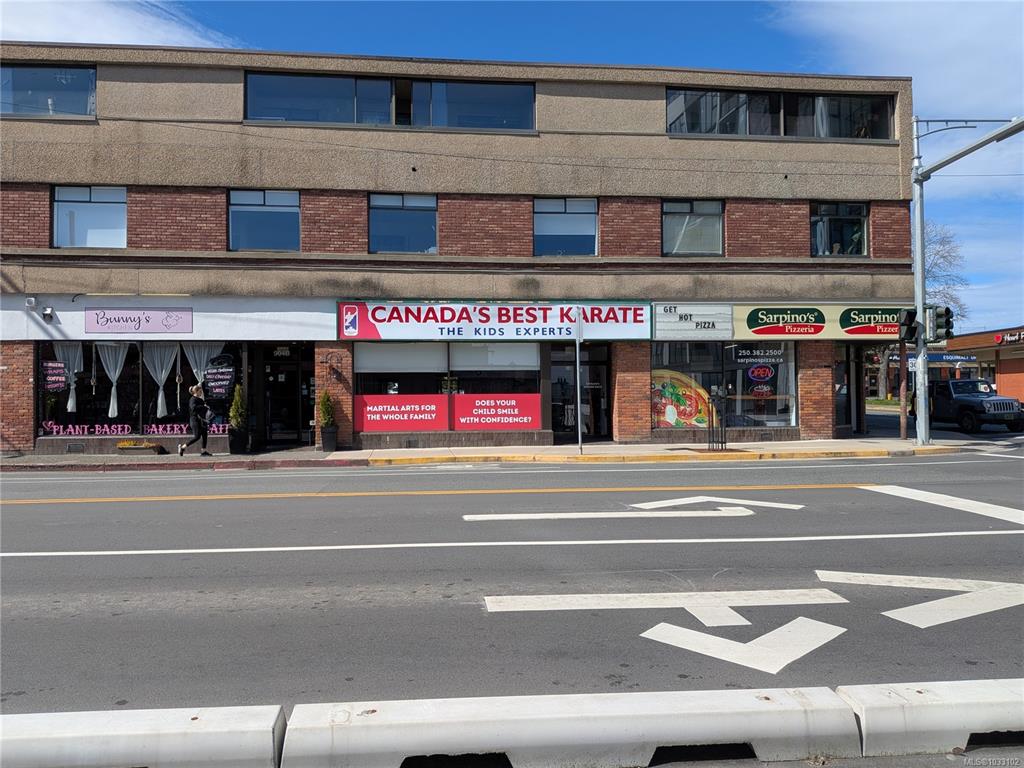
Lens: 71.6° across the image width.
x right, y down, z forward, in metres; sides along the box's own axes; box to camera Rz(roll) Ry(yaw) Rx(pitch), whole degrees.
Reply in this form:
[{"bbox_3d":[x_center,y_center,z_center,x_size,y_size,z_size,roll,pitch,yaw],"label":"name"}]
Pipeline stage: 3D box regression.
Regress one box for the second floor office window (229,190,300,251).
[{"bbox_3d":[-5.949,-3.923,17.063,1.690,1.455,0.150,0,0,-6],"label":"second floor office window"}]

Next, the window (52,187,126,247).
[{"bbox_3d":[-9.898,-3.902,16.640,1.662,1.454,0.150,0,0,-6],"label":"window"}]

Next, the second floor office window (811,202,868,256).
[{"bbox_3d":[8.593,-4.046,18.621,1.610,1.430,0.150,0,0,-6],"label":"second floor office window"}]

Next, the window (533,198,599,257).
[{"bbox_3d":[1.374,-3.934,17.848,1.632,1.459,0.150,0,0,-6],"label":"window"}]

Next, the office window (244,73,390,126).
[{"bbox_3d":[-4.677,-6.913,17.208,3.471,1.177,0.150,0,0,-6],"label":"office window"}]

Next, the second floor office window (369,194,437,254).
[{"bbox_3d":[-2.675,-3.912,17.414,1.663,1.472,0.150,0,0,-6],"label":"second floor office window"}]

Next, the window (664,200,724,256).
[{"bbox_3d":[4.643,-3.992,18.198,1.617,1.423,0.150,0,0,-6],"label":"window"}]

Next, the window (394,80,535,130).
[{"bbox_3d":[-1.158,-6.904,17.585,3.513,1.178,0.150,0,0,-6],"label":"window"}]

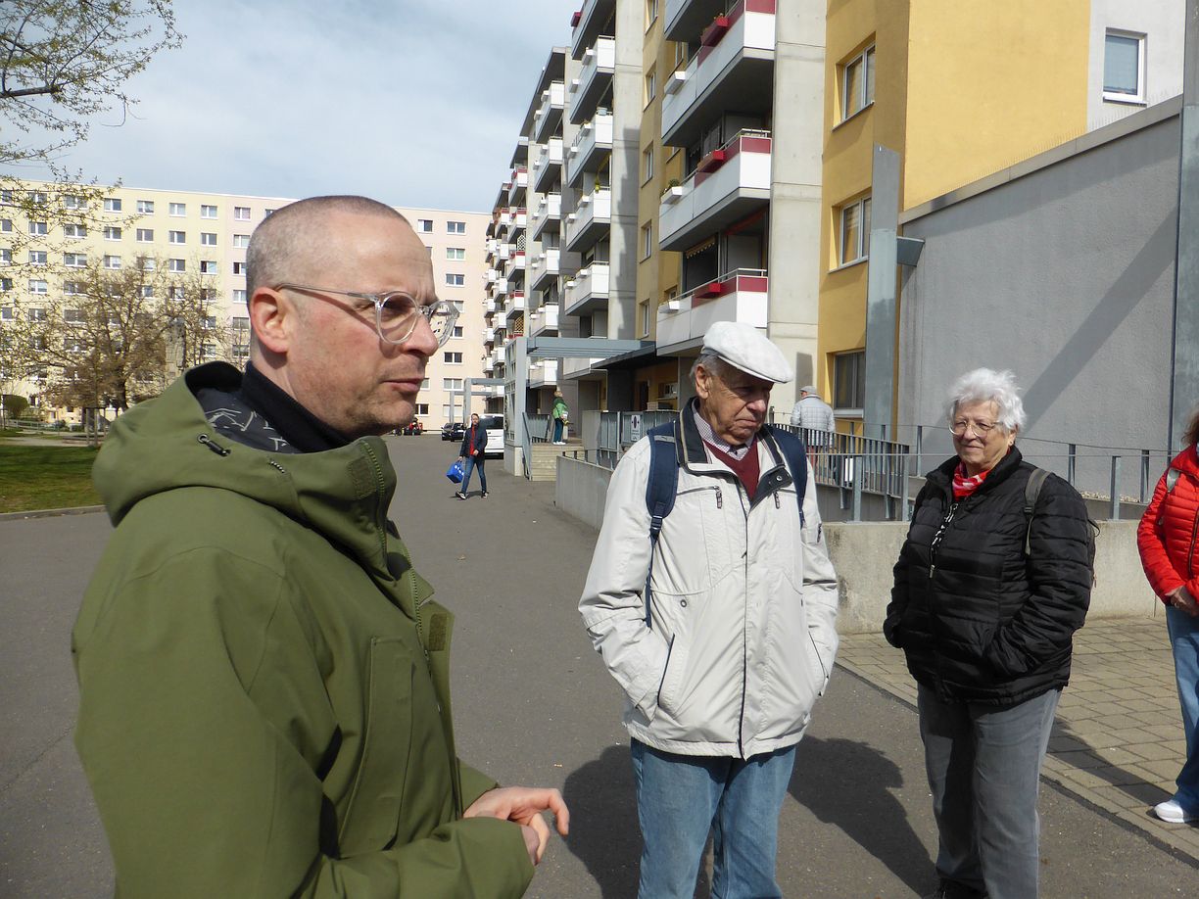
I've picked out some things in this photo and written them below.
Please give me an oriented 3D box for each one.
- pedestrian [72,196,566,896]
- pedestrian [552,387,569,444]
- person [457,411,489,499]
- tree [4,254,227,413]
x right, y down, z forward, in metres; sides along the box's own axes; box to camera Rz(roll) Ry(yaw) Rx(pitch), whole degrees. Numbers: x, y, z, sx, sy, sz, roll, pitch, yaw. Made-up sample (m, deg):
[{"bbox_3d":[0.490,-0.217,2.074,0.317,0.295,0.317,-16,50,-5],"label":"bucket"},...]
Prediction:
[{"bbox_3d":[-0.275,0.620,0.920,0.500,1.770,0.600,1,2,-4],"label":"pedestrian"},{"bbox_3d":[-1.196,-0.948,26.100,0.480,1.640,0.500,1,2,-5],"label":"pedestrian"},{"bbox_3d":[-2.637,0.136,18.000,0.560,1.760,0.620,3,2,38],"label":"person"},{"bbox_3d":[-26.796,-5.620,48.000,11.000,10.500,10.500,0,2,-29],"label":"tree"}]

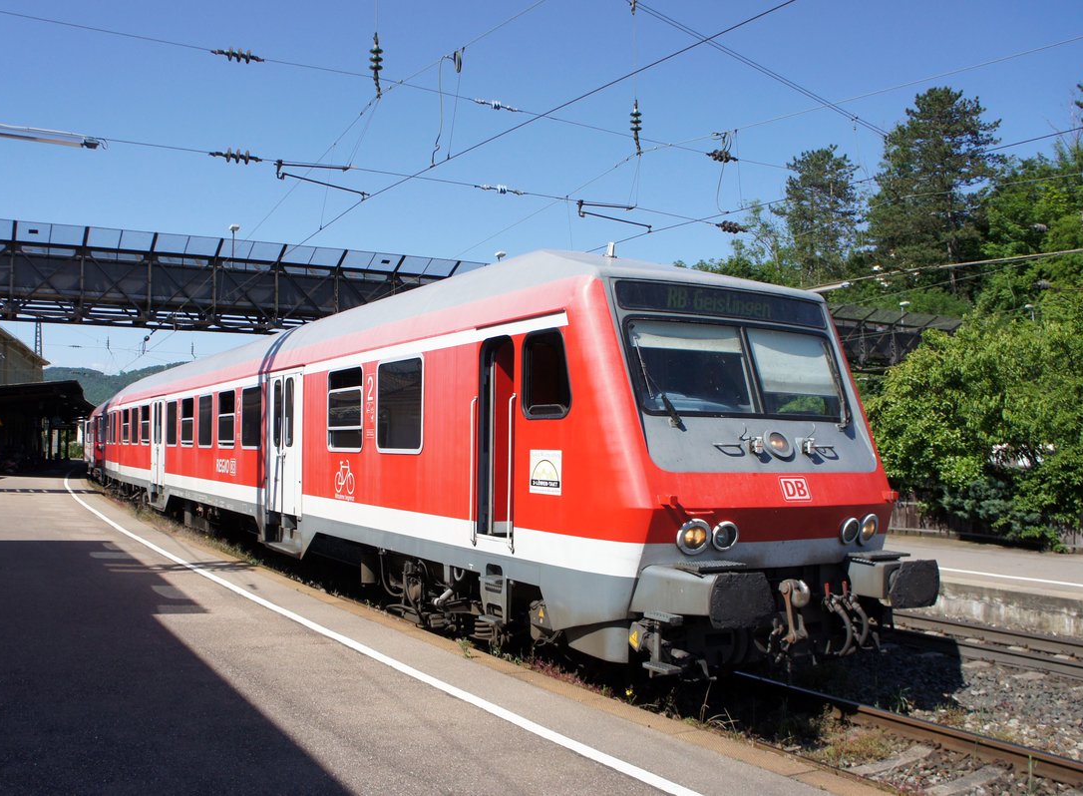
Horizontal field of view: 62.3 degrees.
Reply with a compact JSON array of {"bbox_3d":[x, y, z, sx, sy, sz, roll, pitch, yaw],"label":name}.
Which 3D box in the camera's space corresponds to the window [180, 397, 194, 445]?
[{"bbox_3d":[-7.597,0.528,19.252,0.080,1.040,1.271,2,-3,-33],"label":"window"}]

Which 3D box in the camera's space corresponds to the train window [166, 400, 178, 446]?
[{"bbox_3d":[-8.494,0.583,20.614,0.080,1.056,1.224,2,-3,-33],"label":"train window"}]

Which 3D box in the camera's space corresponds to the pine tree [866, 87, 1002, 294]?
[{"bbox_3d":[34.134,-17.696,78.000,11.624,18.650,11.624,0,-3,0],"label":"pine tree"}]

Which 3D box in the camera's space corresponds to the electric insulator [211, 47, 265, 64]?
[{"bbox_3d":[-4.504,-5.069,13.321,0.785,0.230,0.230,-3,0,-33],"label":"electric insulator"}]

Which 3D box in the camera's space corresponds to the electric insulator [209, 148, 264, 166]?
[{"bbox_3d":[-4.497,-3.559,13.255,0.750,0.230,0.230,-1,-2,-33],"label":"electric insulator"}]

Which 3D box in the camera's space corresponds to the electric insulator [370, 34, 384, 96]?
[{"bbox_3d":[-2.661,-5.398,14.552,0.220,1.083,0.220,0,-3,0],"label":"electric insulator"}]

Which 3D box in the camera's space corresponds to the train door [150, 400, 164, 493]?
[{"bbox_3d":[-9.385,1.175,21.938,0.120,2.240,1.702,2,-3,-33],"label":"train door"}]

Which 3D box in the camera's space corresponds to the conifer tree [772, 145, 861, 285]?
[{"bbox_3d":[26.913,-17.420,88.000,8.514,14.778,8.514,0,-3,0],"label":"conifer tree"}]

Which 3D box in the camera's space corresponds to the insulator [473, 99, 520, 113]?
[{"bbox_3d":[-0.775,-5.141,15.784,0.936,0.180,0.180,2,-3,-33],"label":"insulator"}]

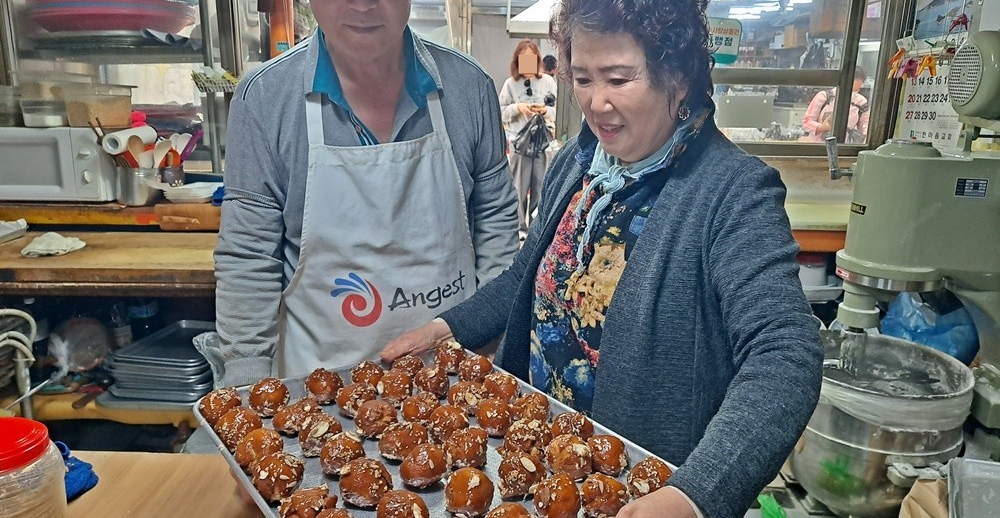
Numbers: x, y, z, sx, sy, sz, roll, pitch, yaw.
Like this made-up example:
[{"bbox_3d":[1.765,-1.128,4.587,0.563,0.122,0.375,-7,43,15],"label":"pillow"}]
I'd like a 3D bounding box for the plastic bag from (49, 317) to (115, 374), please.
[{"bbox_3d":[-1.350,0.275,2.230,0.190,0.170,0.170,-1,12,-11],"label":"plastic bag"}]

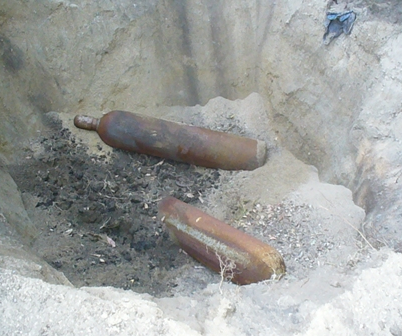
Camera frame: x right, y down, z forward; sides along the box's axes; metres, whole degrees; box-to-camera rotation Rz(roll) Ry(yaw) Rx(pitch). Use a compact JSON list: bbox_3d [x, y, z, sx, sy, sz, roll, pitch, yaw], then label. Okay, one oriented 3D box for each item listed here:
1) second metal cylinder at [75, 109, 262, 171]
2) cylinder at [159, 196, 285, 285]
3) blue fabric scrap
[{"bbox_3d":[-0.155,-0.188,2.975,1.270,0.240,0.240,8,38,-15],"label":"second metal cylinder"},{"bbox_3d":[0.011,0.386,2.728,0.240,0.240,1.180,-24,23,-26],"label":"cylinder"},{"bbox_3d":[0.902,-0.914,3.120,0.180,0.190,0.100,20,44,23],"label":"blue fabric scrap"}]

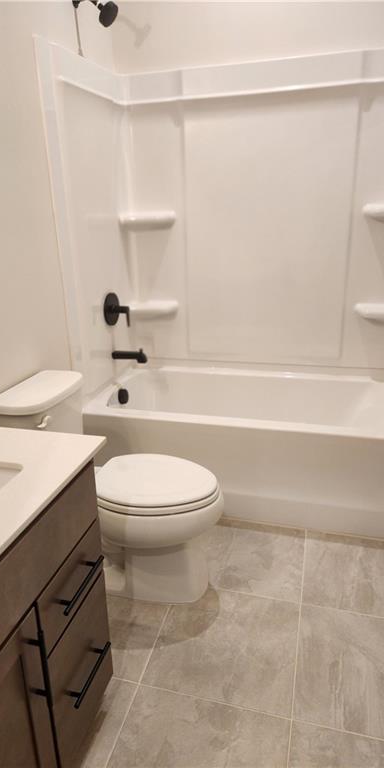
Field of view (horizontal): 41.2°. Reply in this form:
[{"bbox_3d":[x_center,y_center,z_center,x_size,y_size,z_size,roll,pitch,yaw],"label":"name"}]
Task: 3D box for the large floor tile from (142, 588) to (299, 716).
[{"bbox_3d":[0.119,0.883,1.743,0.464,0.012,0.461,4,21,14],"label":"large floor tile"}]

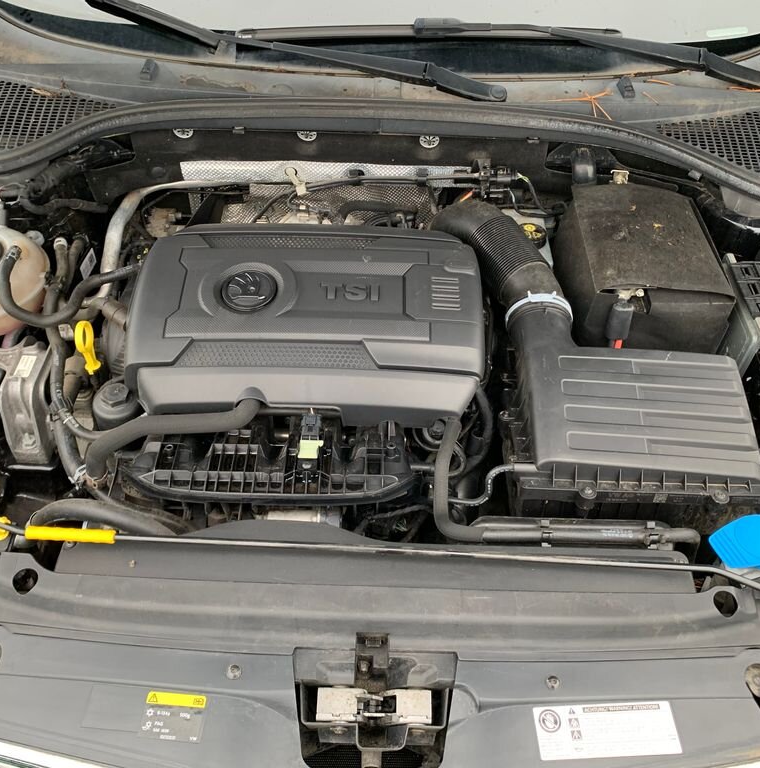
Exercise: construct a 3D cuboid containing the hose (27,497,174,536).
[{"bbox_3d":[-0.364,0.172,0.996,0.180,0.050,0.060,2,49,0],"label":"hose"}]

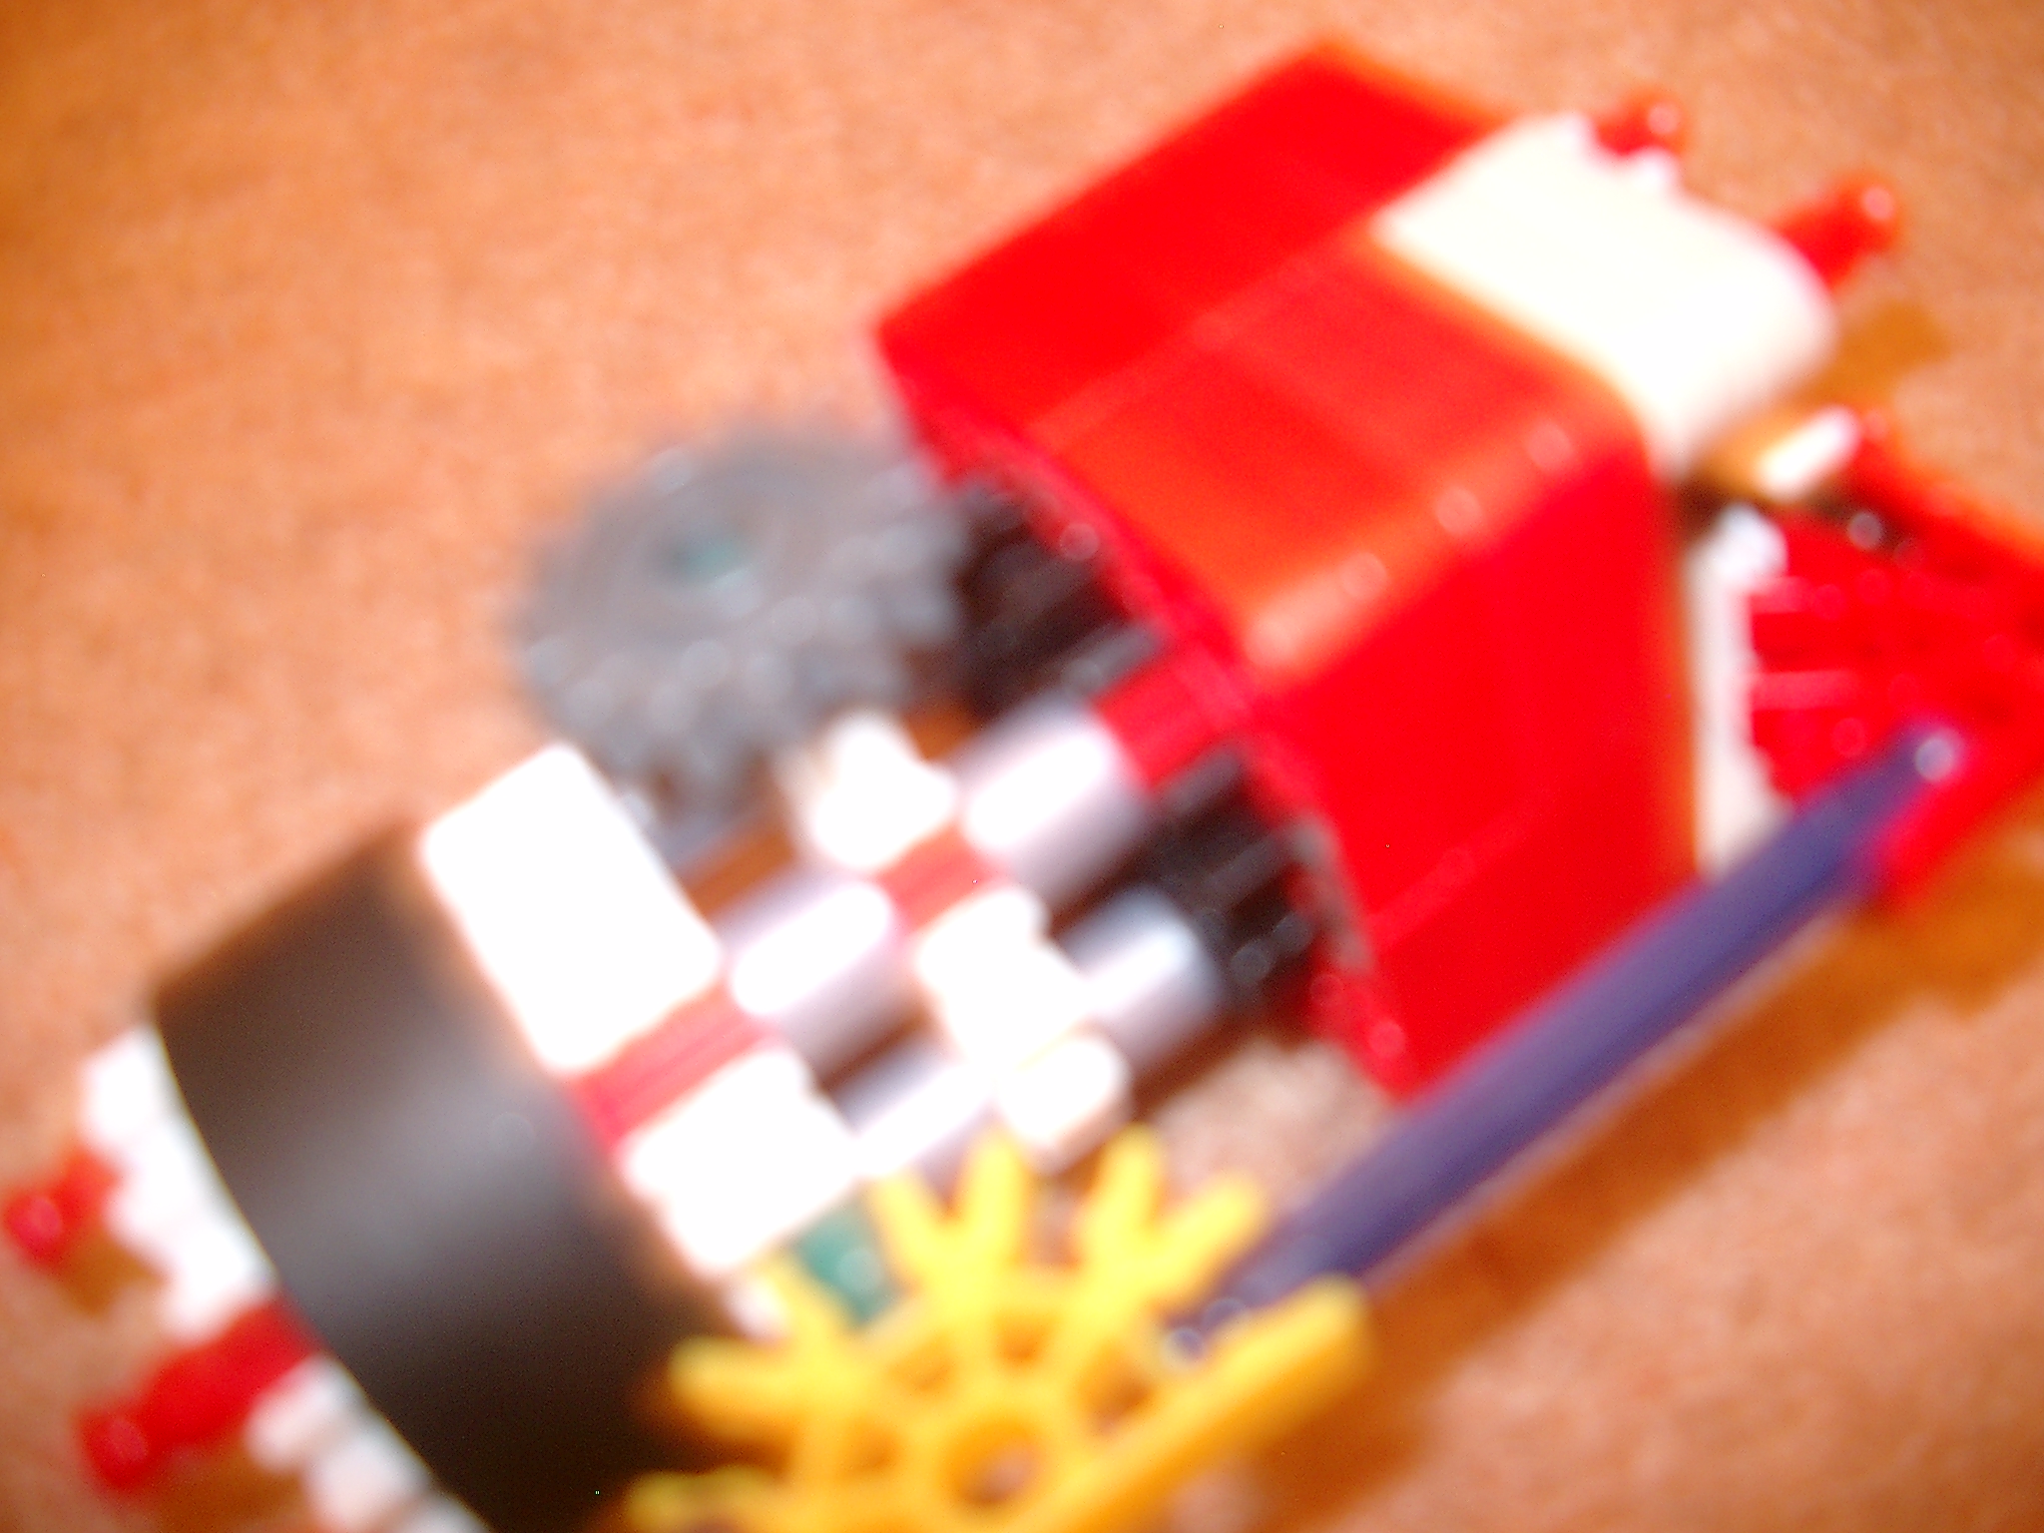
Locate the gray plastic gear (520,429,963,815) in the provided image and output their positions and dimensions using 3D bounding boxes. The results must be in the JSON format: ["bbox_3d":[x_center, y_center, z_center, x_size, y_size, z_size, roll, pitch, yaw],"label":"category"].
[{"bbox_3d":[-0.018,-0.010,0.138,0.026,0.009,0.026,-13,42,12],"label":"gray plastic gear"}]

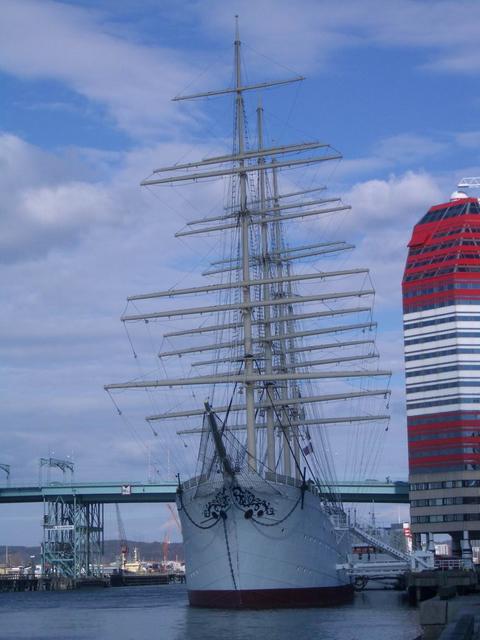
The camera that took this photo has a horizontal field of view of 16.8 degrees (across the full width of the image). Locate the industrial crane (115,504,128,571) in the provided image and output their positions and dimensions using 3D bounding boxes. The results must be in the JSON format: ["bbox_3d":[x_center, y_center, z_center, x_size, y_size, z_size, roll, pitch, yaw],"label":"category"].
[{"bbox_3d":[-47.342,86.294,650.000,6.500,28.500,4.500,4,-10,-29],"label":"industrial crane"}]

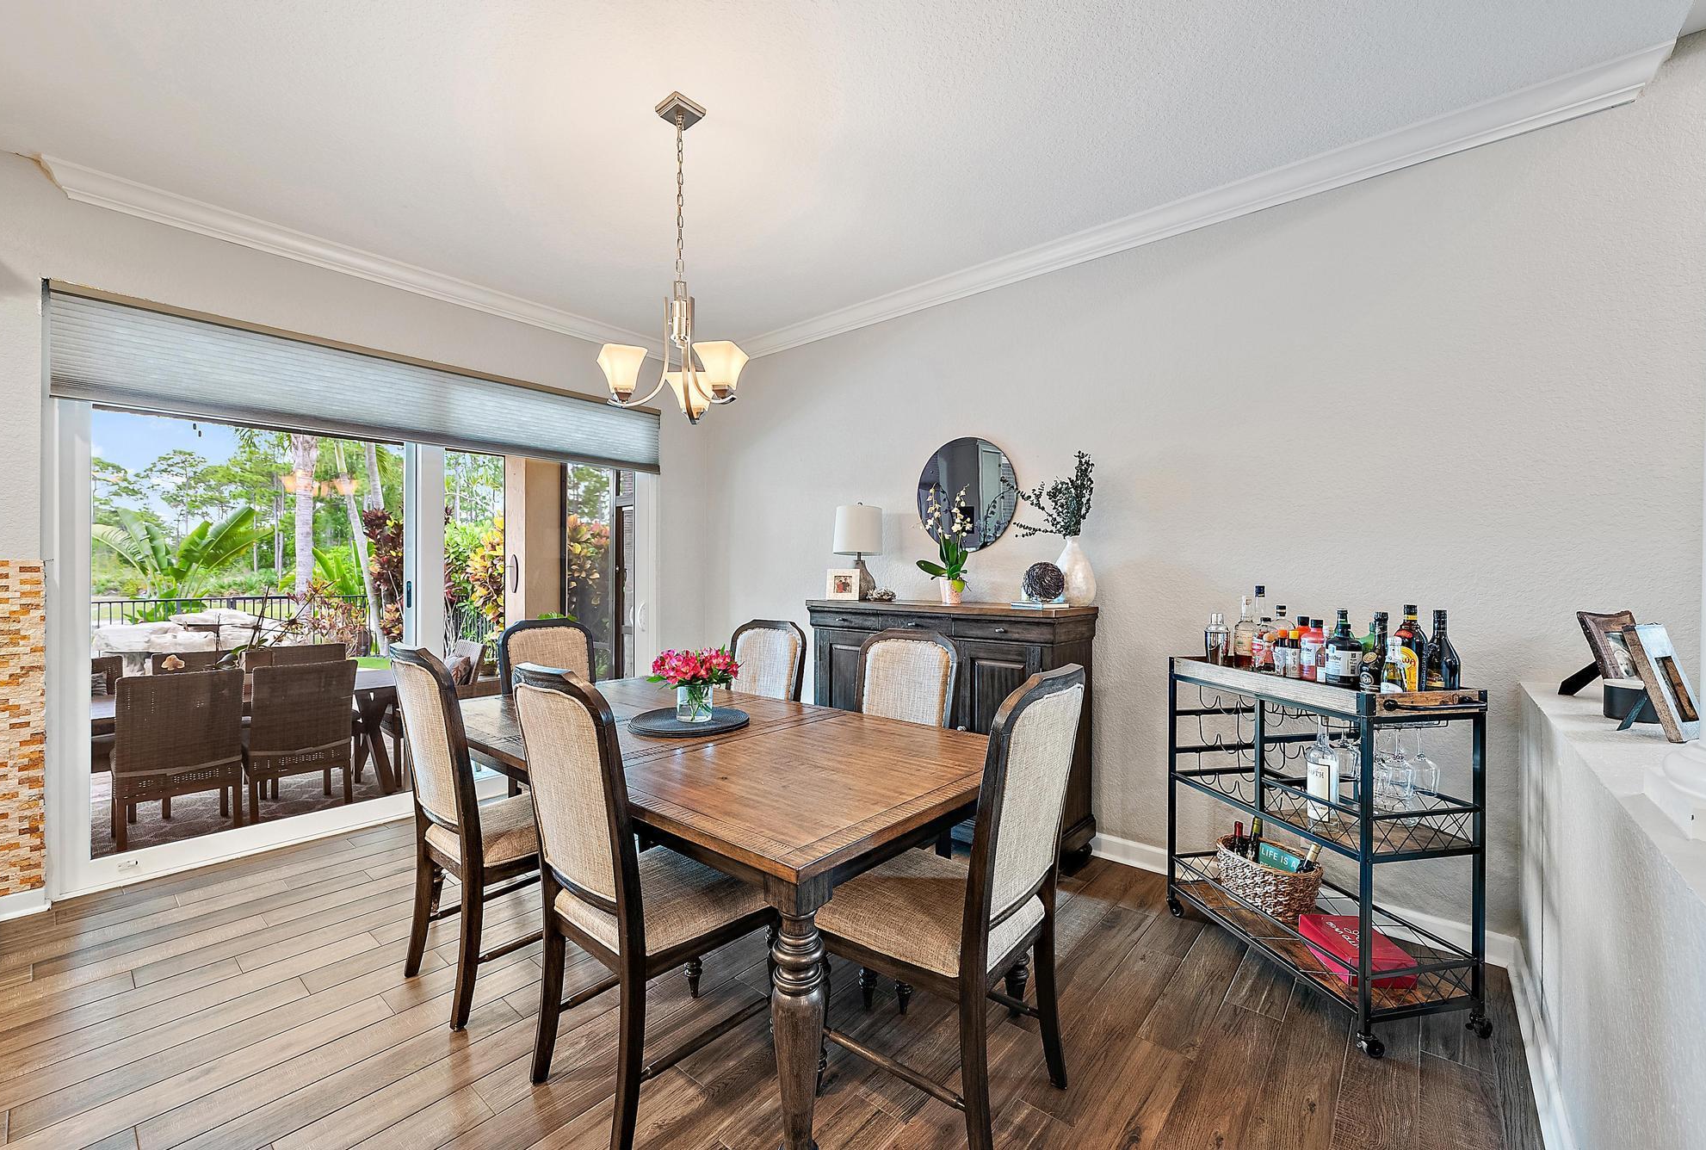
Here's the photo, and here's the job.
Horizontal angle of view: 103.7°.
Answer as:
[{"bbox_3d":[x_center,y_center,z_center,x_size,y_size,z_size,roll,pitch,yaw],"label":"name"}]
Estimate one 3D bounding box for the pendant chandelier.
[{"bbox_3d":[-0.568,-1.075,2.251,0.490,1.020,0.450,0,0,-2],"label":"pendant chandelier"}]

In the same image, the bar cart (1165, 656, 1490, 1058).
[{"bbox_3d":[1.479,0.789,2.167,0.419,0.961,0.798,0,0,-11],"label":"bar cart"}]

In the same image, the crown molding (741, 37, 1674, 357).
[{"bbox_3d":[0.651,-1.532,3.463,4.609,0.106,0.072,1,1,40],"label":"crown molding"}]

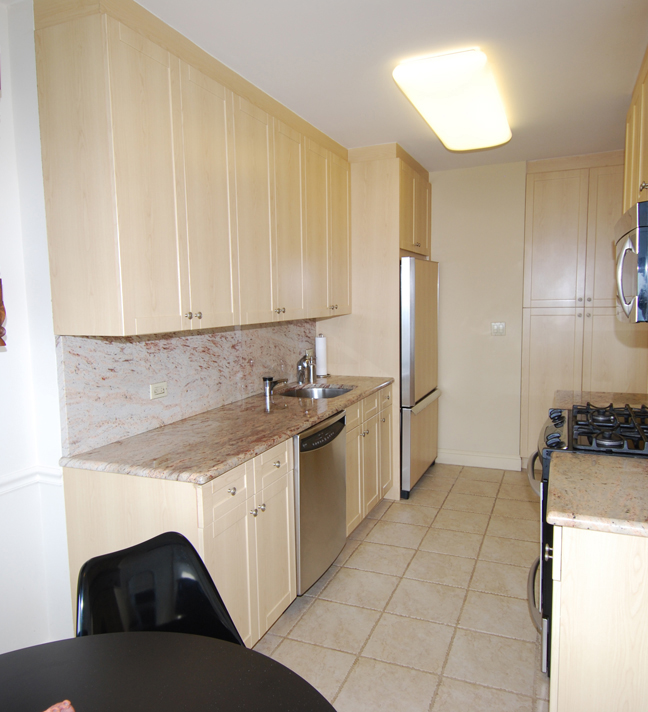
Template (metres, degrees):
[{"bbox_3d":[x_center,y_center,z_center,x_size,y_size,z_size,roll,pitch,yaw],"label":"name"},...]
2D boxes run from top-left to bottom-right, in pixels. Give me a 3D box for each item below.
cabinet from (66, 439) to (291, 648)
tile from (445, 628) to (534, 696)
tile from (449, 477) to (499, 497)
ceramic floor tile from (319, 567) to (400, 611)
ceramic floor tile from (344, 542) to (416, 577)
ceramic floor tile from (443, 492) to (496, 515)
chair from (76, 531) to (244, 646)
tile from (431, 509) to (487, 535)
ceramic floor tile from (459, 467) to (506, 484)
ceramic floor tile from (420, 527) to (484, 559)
[{"bbox_3d":[-0.533,0.814,2.145,0.626,0.870,0.632,1,5,23],"label":"cabinet"},{"bbox_3d":[0.681,1.235,2.160,0.334,0.015,0.334,1,6,24],"label":"tile"},{"bbox_3d":[1.179,1.031,4.144,0.334,0.015,0.334,1,6,24],"label":"tile"},{"bbox_3d":[0.196,1.192,2.738,0.334,0.015,0.334,1,6,24],"label":"ceramic floor tile"},{"bbox_3d":[0.328,1.167,3.063,0.334,0.010,0.330,1,6,24],"label":"ceramic floor tile"},{"bbox_3d":[1.050,1.071,3.851,0.334,0.010,0.330,1,6,24],"label":"ceramic floor tile"},{"bbox_3d":[-0.374,0.919,1.239,0.490,0.810,0.530,-4,6,-28],"label":"chair"},{"bbox_3d":[0.917,1.105,3.544,0.332,0.010,0.336,1,5,23],"label":"tile"},{"bbox_3d":[1.321,1.002,4.469,0.334,0.010,0.330,1,6,24],"label":"ceramic floor tile"},{"bbox_3d":[0.780,1.135,3.227,0.332,0.010,0.336,1,5,23],"label":"ceramic floor tile"}]

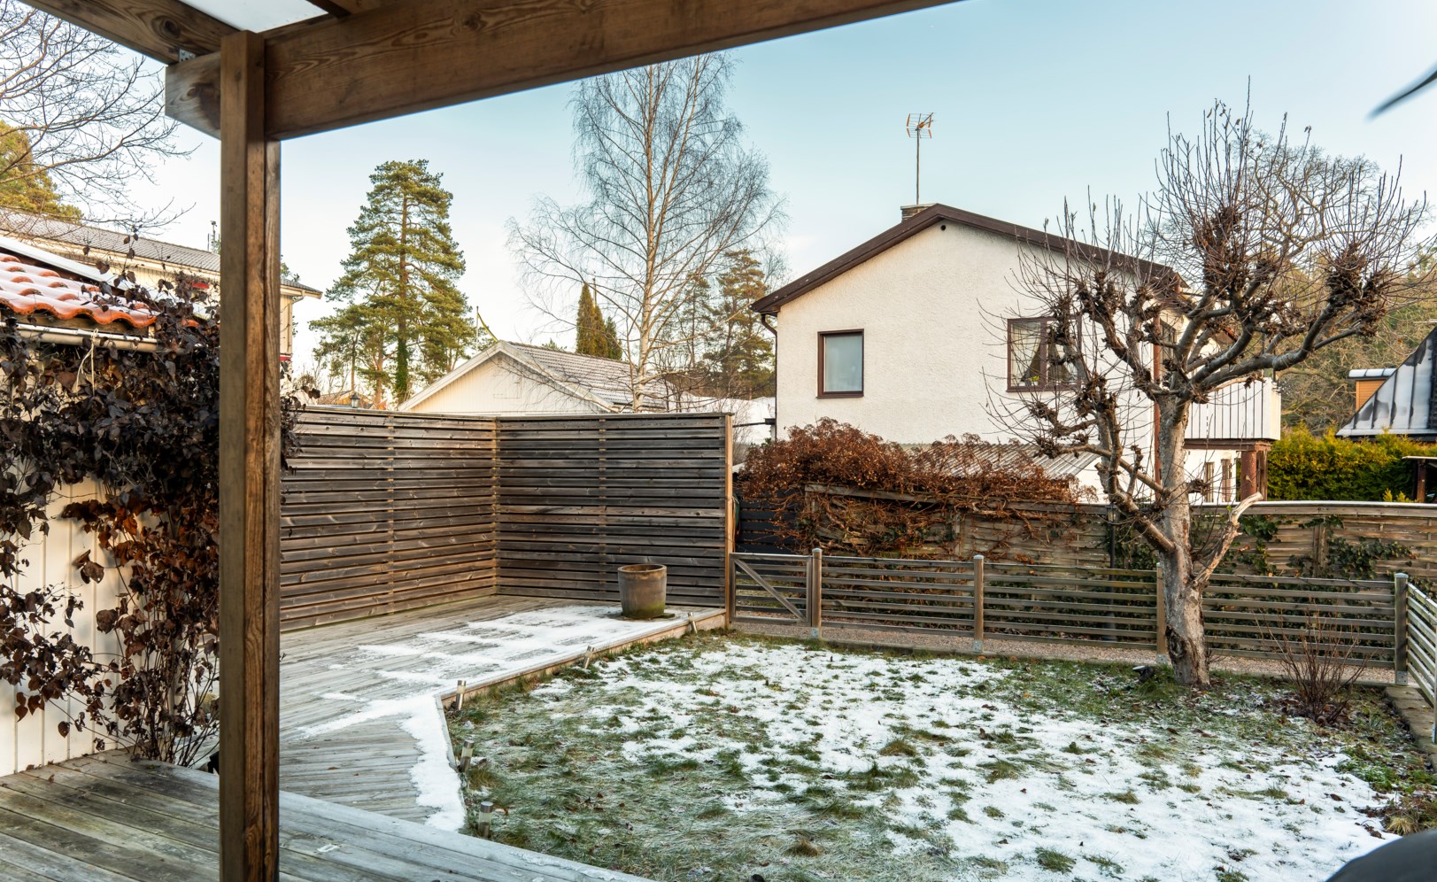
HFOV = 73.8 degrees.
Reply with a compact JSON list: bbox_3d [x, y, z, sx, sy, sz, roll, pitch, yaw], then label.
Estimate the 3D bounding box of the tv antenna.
[{"bbox_3d":[4.450,-6.160,20.600,0.520,2.020,0.900,0,0,-9],"label":"tv antenna"}]

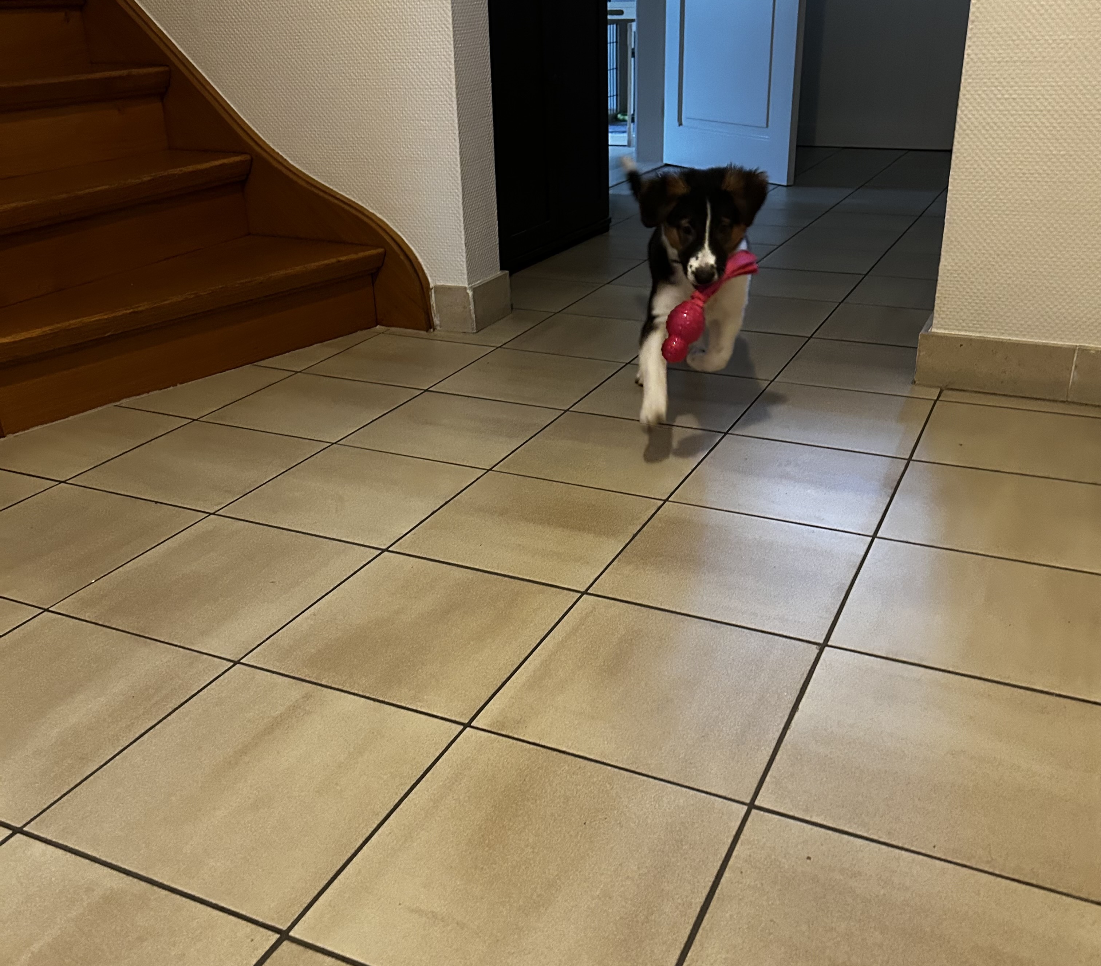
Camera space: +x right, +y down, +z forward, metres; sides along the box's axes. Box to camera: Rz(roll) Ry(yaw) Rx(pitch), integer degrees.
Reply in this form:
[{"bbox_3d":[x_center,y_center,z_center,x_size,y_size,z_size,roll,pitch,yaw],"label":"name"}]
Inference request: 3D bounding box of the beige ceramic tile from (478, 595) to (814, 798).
[{"bbox_3d":[0.115,0.226,1.210,0.297,0.012,0.297,10,26,24],"label":"beige ceramic tile"}]

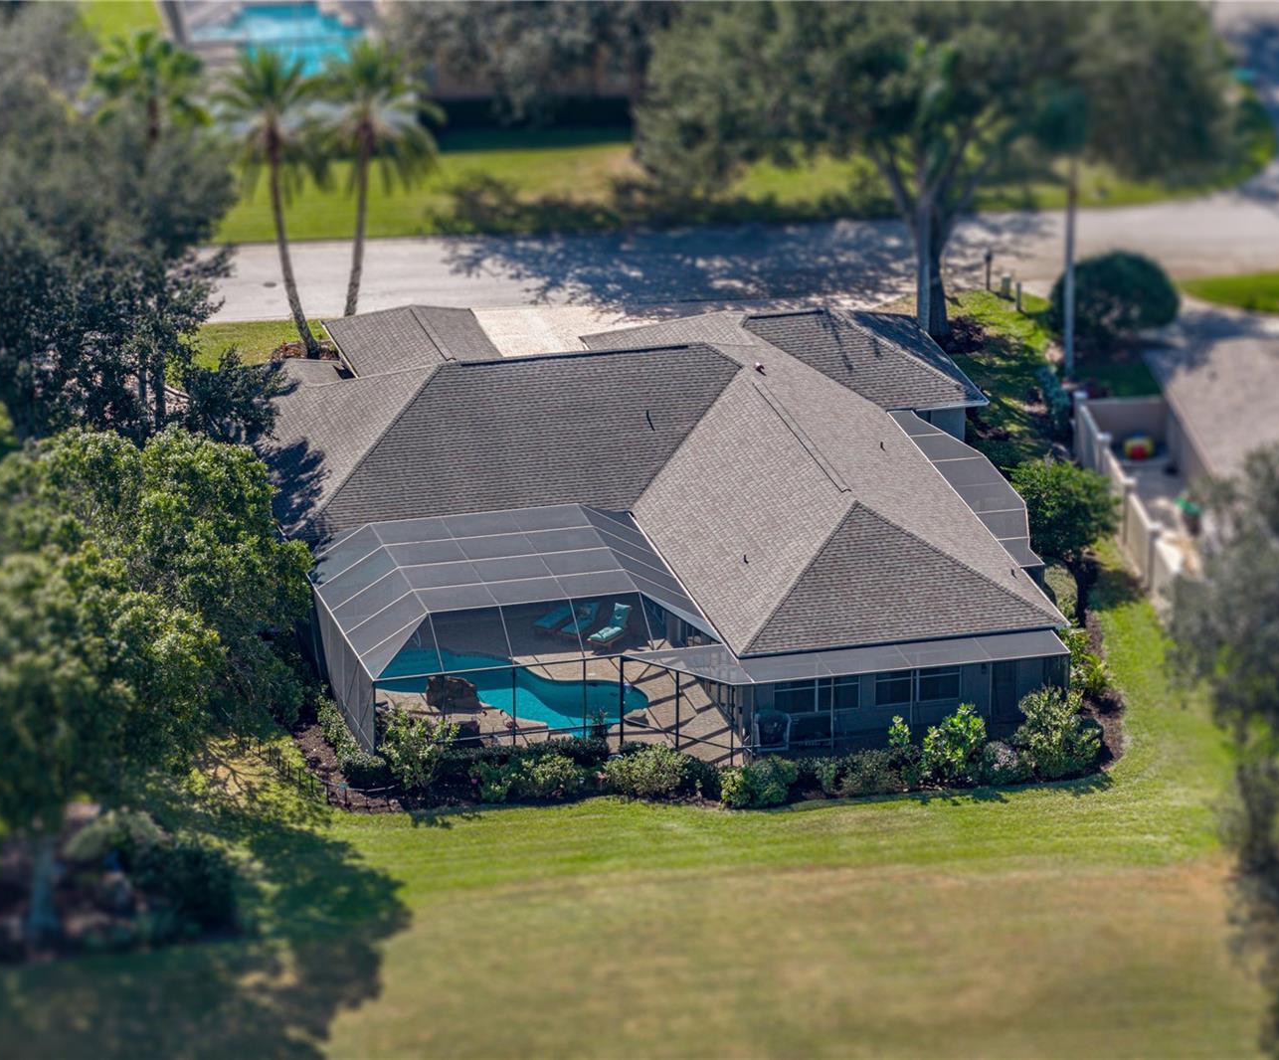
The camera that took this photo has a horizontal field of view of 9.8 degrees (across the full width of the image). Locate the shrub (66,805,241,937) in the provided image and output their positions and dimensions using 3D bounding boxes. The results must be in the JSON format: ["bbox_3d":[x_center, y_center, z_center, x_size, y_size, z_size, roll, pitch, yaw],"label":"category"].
[{"bbox_3d":[-13.494,9.338,204.706,4.880,2.630,3.800,-1,22,-4],"label":"shrub"}]

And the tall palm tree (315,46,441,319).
[{"bbox_3d":[-8.605,-10.882,244.668,4.090,10.800,4.000,0,22,-2],"label":"tall palm tree"}]

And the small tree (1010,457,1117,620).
[{"bbox_3d":[12.901,0.331,224.397,3.250,5.130,3.200,2,22,3],"label":"small tree"}]

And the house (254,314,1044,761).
[{"bbox_3d":[0.543,-1.436,227.672,23.960,5.870,31.800,-6,22,-14],"label":"house"}]

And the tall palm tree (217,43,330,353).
[{"bbox_3d":[-12.154,-10.659,244.190,3.710,10.700,3.700,-1,22,-3],"label":"tall palm tree"}]

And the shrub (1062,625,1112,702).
[{"bbox_3d":[13.282,3.902,219.774,1.440,1.910,1.600,2,22,3],"label":"shrub"}]

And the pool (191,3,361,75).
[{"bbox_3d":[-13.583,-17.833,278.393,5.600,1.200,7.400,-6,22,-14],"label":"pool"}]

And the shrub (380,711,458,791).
[{"bbox_3d":[-6.309,6.277,213.169,2.290,2.150,1.900,0,22,-2],"label":"shrub"}]

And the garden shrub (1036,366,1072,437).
[{"bbox_3d":[13.432,-4.257,239.918,1.130,2.220,1.200,2,22,3],"label":"garden shrub"}]

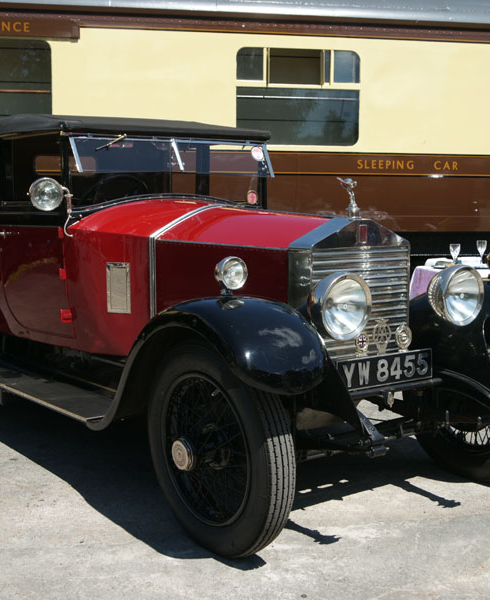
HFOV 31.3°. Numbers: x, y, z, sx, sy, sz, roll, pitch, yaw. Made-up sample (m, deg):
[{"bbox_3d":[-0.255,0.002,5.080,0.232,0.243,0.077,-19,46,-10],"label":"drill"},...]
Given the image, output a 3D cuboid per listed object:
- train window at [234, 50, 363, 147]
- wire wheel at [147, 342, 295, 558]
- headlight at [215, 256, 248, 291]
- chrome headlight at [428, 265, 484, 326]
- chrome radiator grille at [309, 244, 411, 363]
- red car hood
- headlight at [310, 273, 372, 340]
[{"bbox_3d":[0.557,-2.171,9.290,1.335,1.020,0.060,-1,6,-9],"label":"train window"},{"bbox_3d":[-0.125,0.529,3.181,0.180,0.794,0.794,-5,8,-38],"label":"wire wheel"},{"bbox_3d":[-0.067,-0.096,3.051,0.118,0.118,0.105,-5,8,-36],"label":"headlight"},{"bbox_3d":[0.830,-0.025,3.626,0.250,0.250,0.190,-5,8,-36],"label":"chrome headlight"},{"bbox_3d":[0.461,0.029,3.594,0.545,0.510,0.090,-5,8,-36],"label":"chrome radiator grille"},{"bbox_3d":[-0.035,-0.391,4.224,1.050,0.235,1.420,-5,8,-36],"label":"red car hood"},{"bbox_3d":[0.313,0.017,3.246,0.250,0.250,0.190,-5,8,-36],"label":"headlight"}]

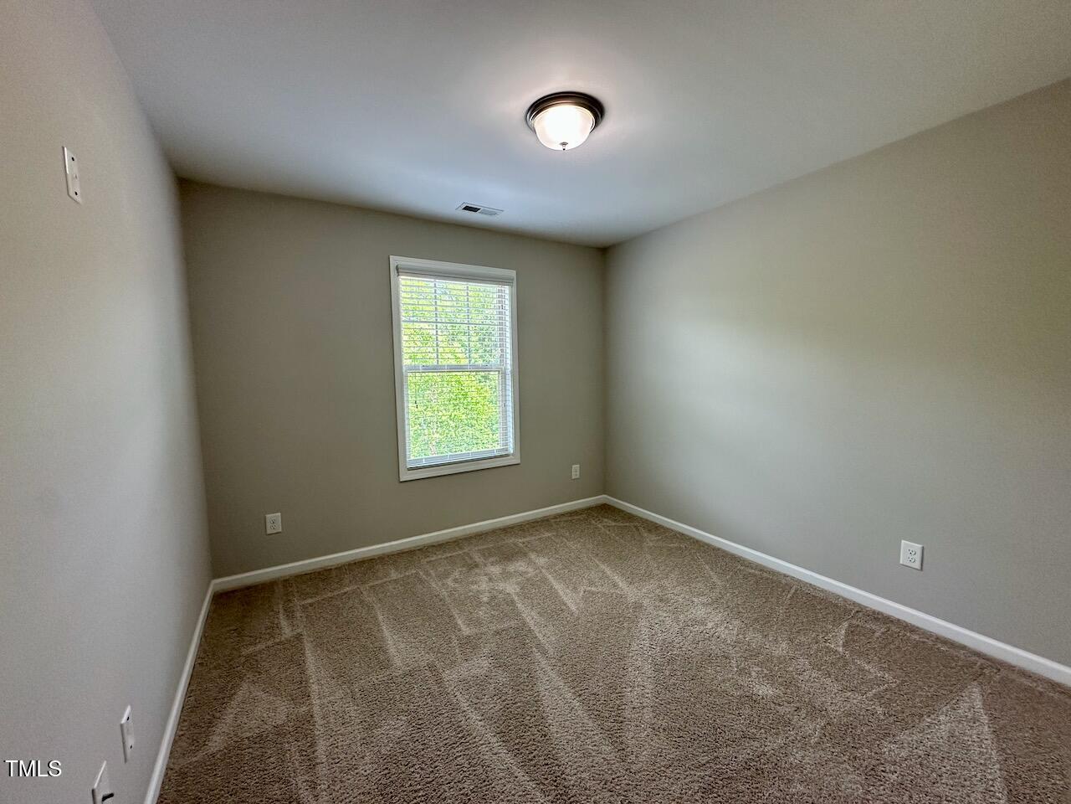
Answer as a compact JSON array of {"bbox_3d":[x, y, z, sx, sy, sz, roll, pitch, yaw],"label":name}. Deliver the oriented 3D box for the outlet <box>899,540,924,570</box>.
[{"bbox_3d":[1.918,0.783,2.210,0.010,0.125,0.083,-4,5,-31],"label":"outlet"}]

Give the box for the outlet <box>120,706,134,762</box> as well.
[{"bbox_3d":[-1.117,0.914,1.193,0.010,0.123,0.080,-4,5,-31],"label":"outlet"}]

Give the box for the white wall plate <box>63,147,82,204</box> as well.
[{"bbox_3d":[-1.128,-0.550,1.058,0.007,0.115,0.071,-4,5,-31],"label":"white wall plate"}]

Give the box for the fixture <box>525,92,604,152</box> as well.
[{"bbox_3d":[0.129,-1.188,1.906,0.340,0.140,0.340,-1,5,0],"label":"fixture"}]

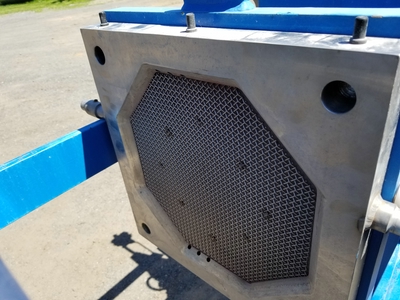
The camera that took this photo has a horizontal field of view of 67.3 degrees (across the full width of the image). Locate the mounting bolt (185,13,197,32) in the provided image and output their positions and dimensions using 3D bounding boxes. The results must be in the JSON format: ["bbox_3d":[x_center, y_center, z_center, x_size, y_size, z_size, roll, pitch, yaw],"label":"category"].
[{"bbox_3d":[-0.014,-0.204,0.483,0.017,0.026,0.017,-5,31,3],"label":"mounting bolt"}]

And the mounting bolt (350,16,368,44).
[{"bbox_3d":[0.171,-0.127,0.319,0.017,0.026,0.017,22,41,39],"label":"mounting bolt"}]

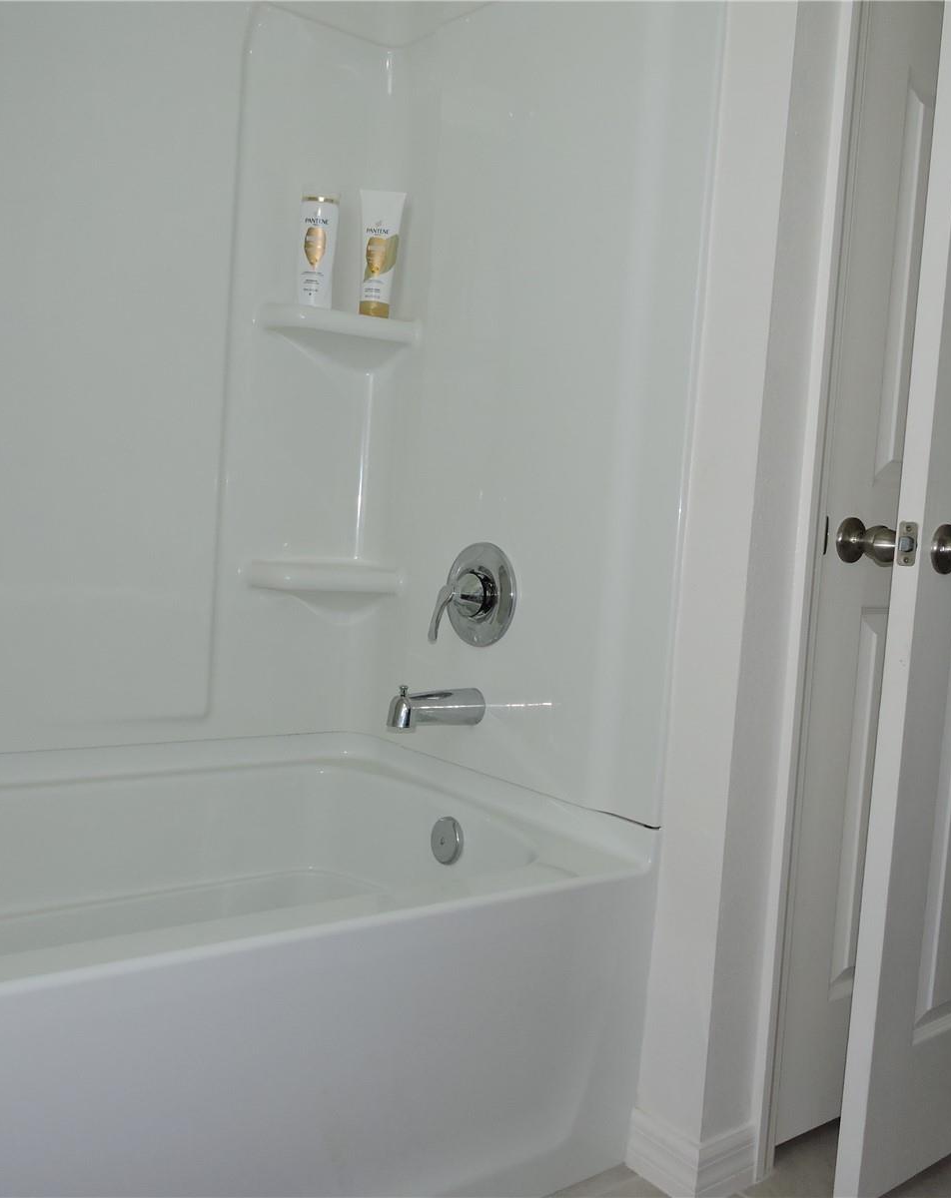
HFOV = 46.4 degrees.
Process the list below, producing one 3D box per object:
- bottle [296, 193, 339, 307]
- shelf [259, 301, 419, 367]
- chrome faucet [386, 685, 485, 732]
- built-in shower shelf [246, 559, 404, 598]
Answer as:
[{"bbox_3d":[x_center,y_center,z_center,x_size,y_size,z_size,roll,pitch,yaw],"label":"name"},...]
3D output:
[{"bbox_3d":[-0.283,-0.620,1.981,0.065,0.203,0.041,4,3,4],"label":"bottle"},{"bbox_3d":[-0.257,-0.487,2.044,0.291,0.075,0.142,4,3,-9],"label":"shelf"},{"bbox_3d":[-0.065,0.177,1.812,0.162,0.074,0.058,2,4,-39],"label":"chrome faucet"},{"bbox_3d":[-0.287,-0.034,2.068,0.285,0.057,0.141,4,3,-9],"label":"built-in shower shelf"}]

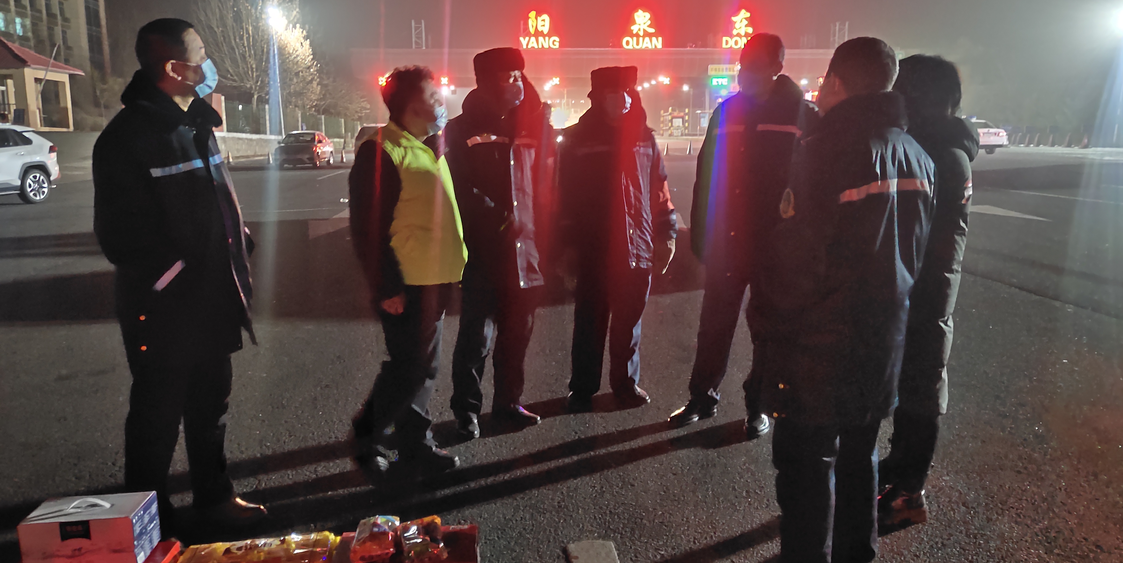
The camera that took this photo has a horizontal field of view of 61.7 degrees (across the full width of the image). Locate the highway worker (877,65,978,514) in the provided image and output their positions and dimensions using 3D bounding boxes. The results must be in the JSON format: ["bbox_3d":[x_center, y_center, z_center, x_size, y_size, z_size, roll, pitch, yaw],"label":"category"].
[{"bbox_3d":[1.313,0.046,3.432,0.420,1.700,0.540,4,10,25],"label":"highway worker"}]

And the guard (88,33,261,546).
[{"bbox_3d":[-1.389,-0.005,3.326,0.470,1.791,0.540,1,9,9],"label":"guard"}]

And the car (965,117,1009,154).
[{"bbox_3d":[17.110,-6.343,41.000,1.800,1.550,4.650,-2,10,-8],"label":"car"}]

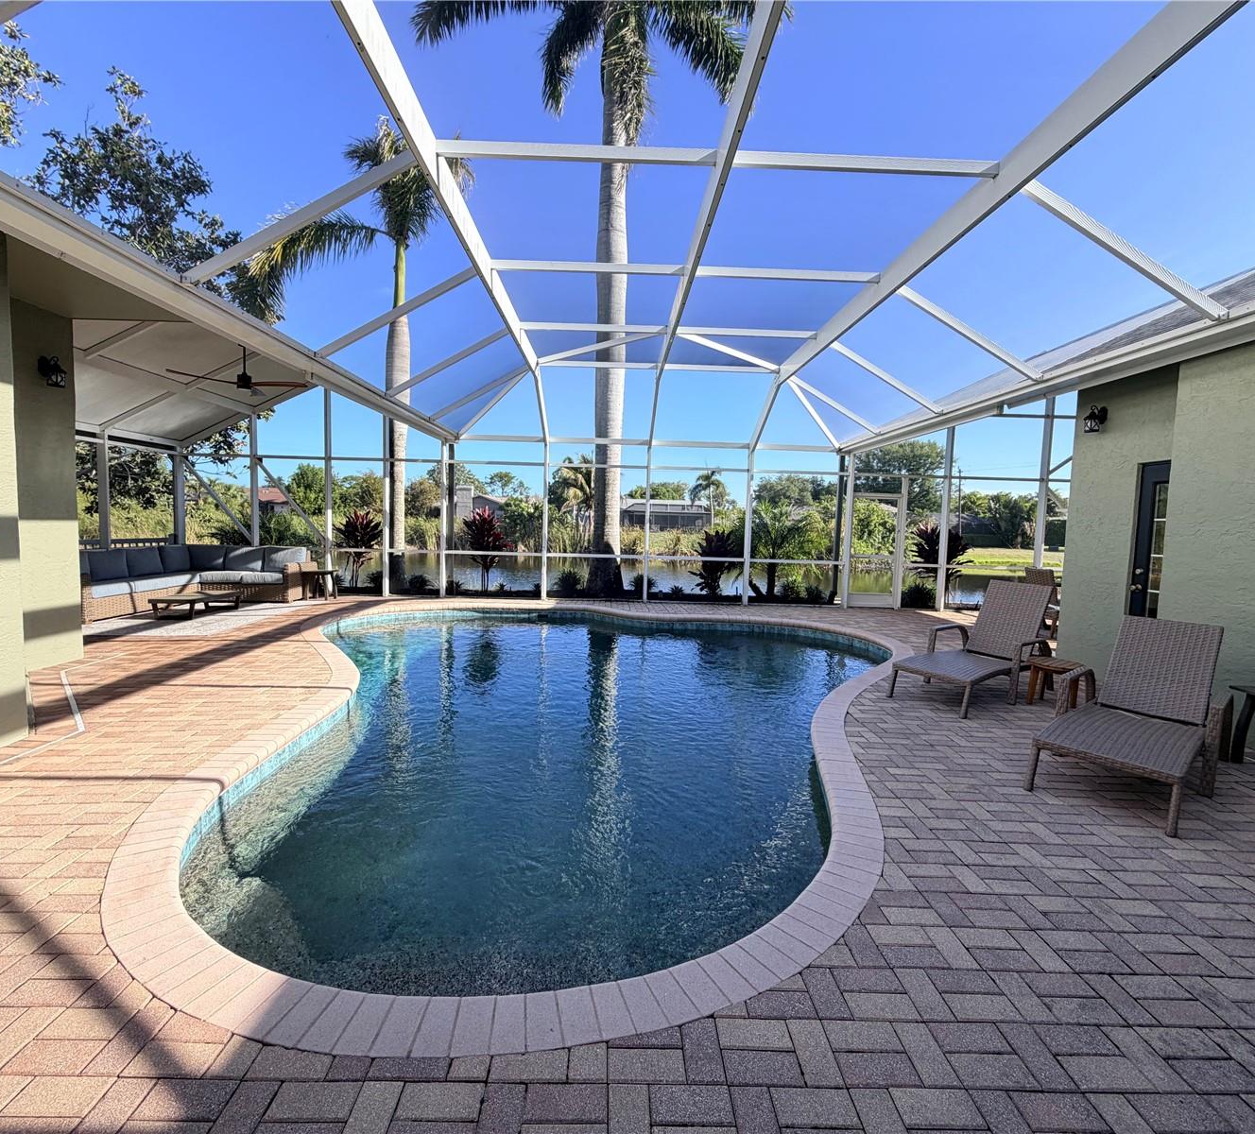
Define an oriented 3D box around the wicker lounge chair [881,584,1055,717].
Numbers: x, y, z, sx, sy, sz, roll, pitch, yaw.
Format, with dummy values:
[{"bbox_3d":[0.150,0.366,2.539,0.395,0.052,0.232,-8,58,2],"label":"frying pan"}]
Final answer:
[{"bbox_3d":[3.117,0.659,5.444,1.800,0.950,0.740,-1,5,-37],"label":"wicker lounge chair"}]

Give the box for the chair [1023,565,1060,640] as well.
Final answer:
[{"bbox_3d":[6.073,0.509,8.713,0.700,0.970,0.640,1,4,-14],"label":"chair"}]

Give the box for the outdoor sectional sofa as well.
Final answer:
[{"bbox_3d":[-6.278,0.194,8.732,2.200,0.830,3.000,2,4,-2],"label":"outdoor sectional sofa"}]

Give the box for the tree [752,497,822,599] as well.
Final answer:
[{"bbox_3d":[3.104,-0.339,12.088,1.500,2.000,1.500,2,4,-2],"label":"tree"}]

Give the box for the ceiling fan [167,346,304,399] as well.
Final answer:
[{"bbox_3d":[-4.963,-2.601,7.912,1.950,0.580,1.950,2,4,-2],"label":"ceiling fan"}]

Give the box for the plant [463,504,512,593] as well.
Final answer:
[{"bbox_3d":[-2.692,-0.325,11.743,0.950,1.660,0.950,2,4,-2],"label":"plant"}]

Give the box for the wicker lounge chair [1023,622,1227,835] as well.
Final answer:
[{"bbox_3d":[3.149,0.820,3.756,1.870,0.870,0.740,-2,5,-40],"label":"wicker lounge chair"}]

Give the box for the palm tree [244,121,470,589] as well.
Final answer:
[{"bbox_3d":[-4.956,-3.917,11.629,4.200,8.750,4.000,2,4,-2],"label":"palm tree"}]

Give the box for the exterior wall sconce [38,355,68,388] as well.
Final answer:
[{"bbox_3d":[-4.755,-1.621,5.080,0.210,0.270,0.170,2,4,-2],"label":"exterior wall sconce"}]

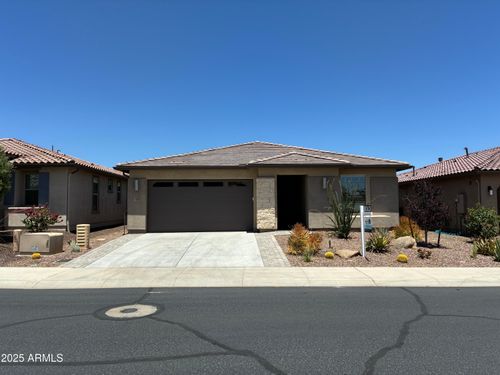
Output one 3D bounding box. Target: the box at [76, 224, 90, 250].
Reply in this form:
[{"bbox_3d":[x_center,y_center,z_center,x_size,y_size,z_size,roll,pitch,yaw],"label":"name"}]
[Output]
[{"bbox_3d":[-5.845,1.736,13.200,0.341,0.866,0.290,0,-3,-1],"label":"box"}]

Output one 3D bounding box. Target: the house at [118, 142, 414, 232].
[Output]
[{"bbox_3d":[0.480,-0.170,23.939,13.050,5.200,14.800,0,-3,-1],"label":"house"}]

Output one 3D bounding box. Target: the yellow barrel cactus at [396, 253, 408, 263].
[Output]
[{"bbox_3d":[4.700,2.138,11.607,0.340,0.290,0.340,0,-3,0],"label":"yellow barrel cactus"}]

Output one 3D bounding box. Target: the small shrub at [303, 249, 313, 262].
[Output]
[{"bbox_3d":[1.769,2.075,11.560,0.310,0.420,0.310,0,-3,0],"label":"small shrub"}]

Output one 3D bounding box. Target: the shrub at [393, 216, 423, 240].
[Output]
[{"bbox_3d":[6.540,1.645,15.537,1.120,0.980,1.100,0,-3,0],"label":"shrub"}]

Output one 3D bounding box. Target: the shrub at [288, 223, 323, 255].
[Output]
[{"bbox_3d":[1.890,1.738,12.829,1.120,1.000,1.050,0,-3,0],"label":"shrub"}]

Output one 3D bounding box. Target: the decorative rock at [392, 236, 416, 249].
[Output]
[{"bbox_3d":[5.534,1.972,13.500,0.820,0.410,0.620,0,-3,-1],"label":"decorative rock"}]

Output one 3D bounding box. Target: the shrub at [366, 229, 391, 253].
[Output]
[{"bbox_3d":[4.346,1.795,12.750,0.780,0.760,0.760,0,-3,-1],"label":"shrub"}]

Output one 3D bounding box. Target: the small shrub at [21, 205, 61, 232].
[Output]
[{"bbox_3d":[-8.350,1.421,15.148,1.500,1.300,1.400,0,-3,0],"label":"small shrub"}]

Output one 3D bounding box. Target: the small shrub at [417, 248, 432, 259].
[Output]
[{"bbox_3d":[5.417,2.059,11.650,0.430,0.290,0.400,0,-3,-1],"label":"small shrub"}]

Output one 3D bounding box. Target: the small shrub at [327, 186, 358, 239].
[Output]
[{"bbox_3d":[3.850,1.080,15.715,1.300,2.100,1.250,0,-3,0],"label":"small shrub"}]

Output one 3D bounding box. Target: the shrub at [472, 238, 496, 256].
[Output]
[{"bbox_3d":[7.636,1.951,12.250,0.720,0.560,0.700,0,-3,-1],"label":"shrub"}]

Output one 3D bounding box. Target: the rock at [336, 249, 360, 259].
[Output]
[{"bbox_3d":[3.092,2.091,11.850,0.750,0.250,0.500,0,-3,-1],"label":"rock"}]

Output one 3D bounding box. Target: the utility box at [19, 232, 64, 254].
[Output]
[{"bbox_3d":[-7.140,1.886,12.871,1.000,0.700,0.880,0,-3,5],"label":"utility box"}]

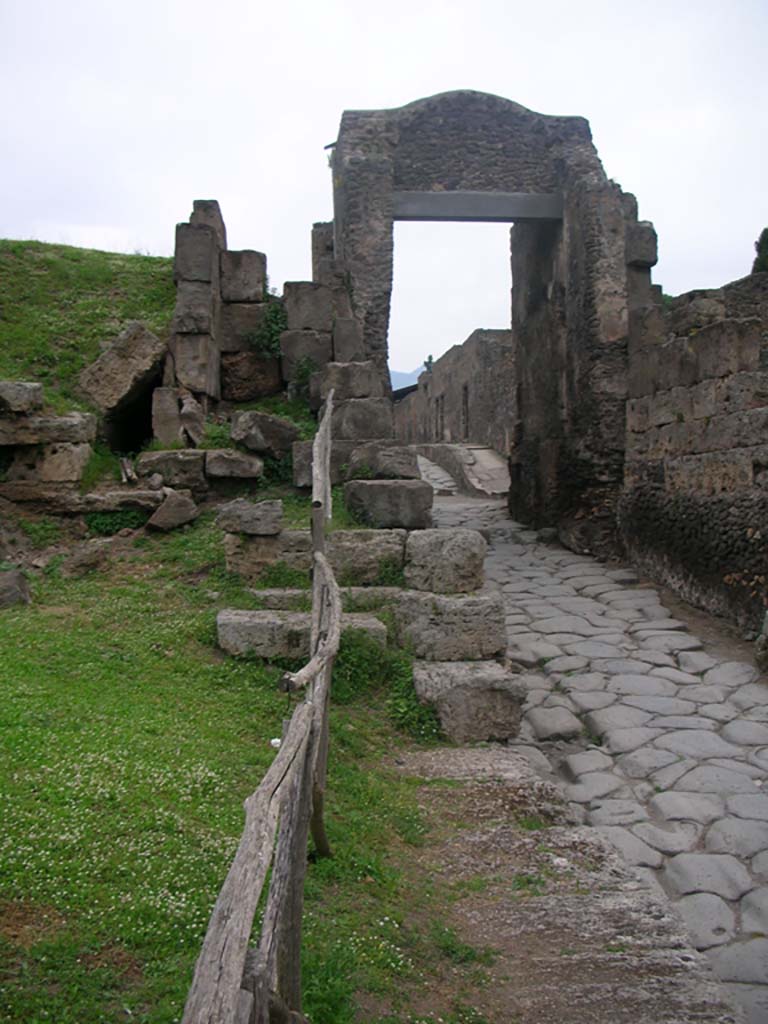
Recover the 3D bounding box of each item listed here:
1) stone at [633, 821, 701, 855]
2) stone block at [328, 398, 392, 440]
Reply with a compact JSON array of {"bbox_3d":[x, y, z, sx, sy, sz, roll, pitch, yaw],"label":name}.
[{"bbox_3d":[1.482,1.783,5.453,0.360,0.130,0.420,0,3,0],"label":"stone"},{"bbox_3d":[-0.338,-1.176,13.349,0.854,0.540,0.700,0,1,-3],"label":"stone block"}]

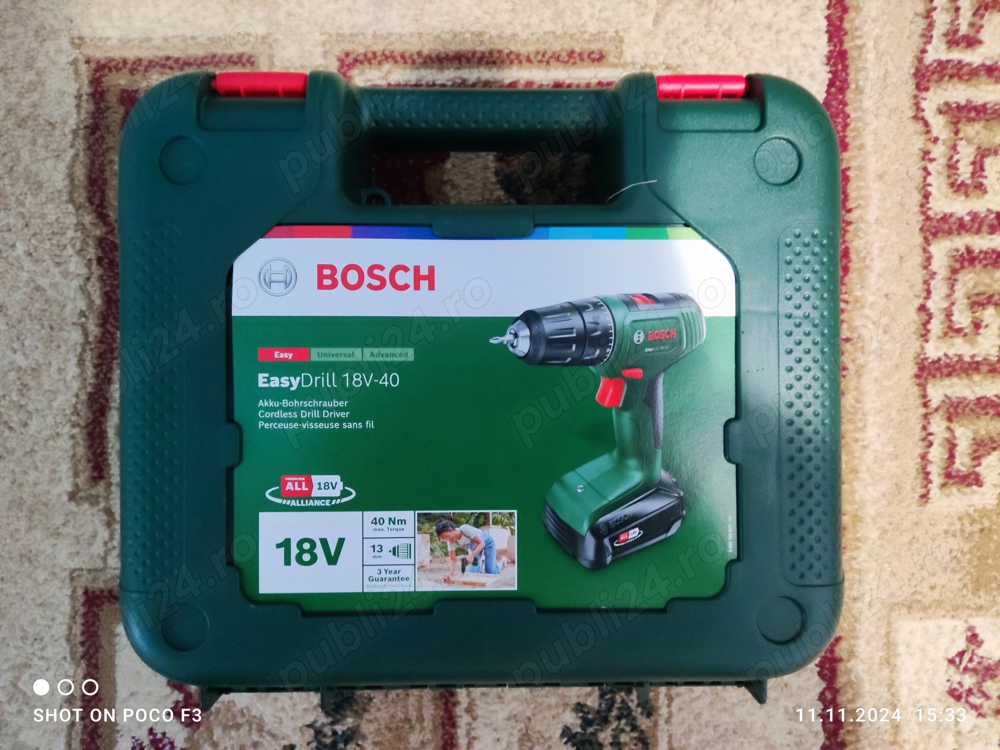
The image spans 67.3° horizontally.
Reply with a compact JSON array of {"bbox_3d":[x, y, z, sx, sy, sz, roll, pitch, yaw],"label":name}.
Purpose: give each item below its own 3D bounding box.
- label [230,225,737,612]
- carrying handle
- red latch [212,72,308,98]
[{"bbox_3d":[-0.008,0.020,0.356,0.239,0.002,0.183,0,90,0],"label":"label"},{"bbox_3d":[-0.005,-0.136,0.402,0.136,0.038,0.028,0,90,0],"label":"carrying handle"},{"bbox_3d":[-0.118,-0.142,0.383,0.046,0.032,0.015,0,90,0],"label":"red latch"}]

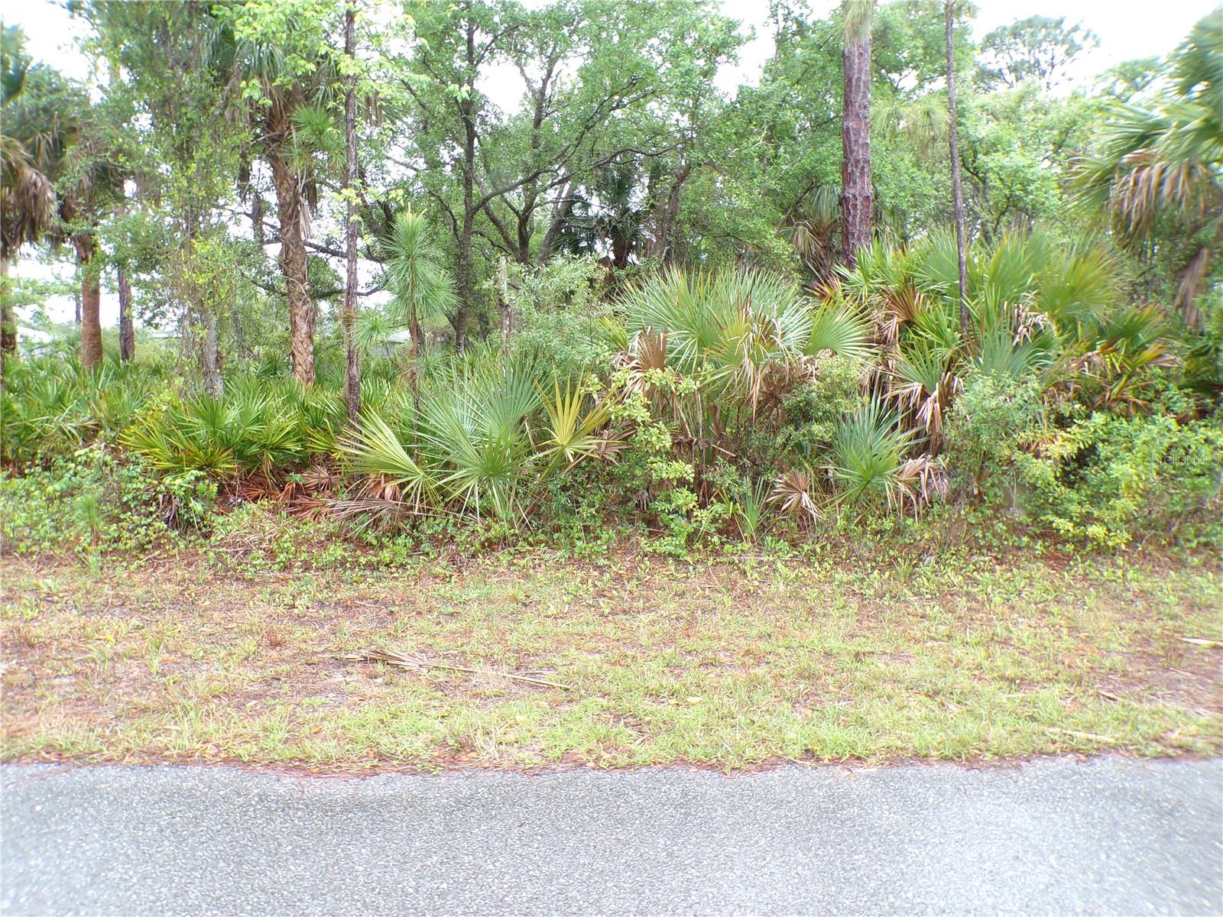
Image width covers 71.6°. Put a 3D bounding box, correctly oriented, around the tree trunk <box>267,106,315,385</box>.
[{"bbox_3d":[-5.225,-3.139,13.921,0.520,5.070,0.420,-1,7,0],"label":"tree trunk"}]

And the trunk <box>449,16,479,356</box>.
[{"bbox_3d":[-2.922,-4.880,16.831,0.500,7.130,0.420,1,7,0],"label":"trunk"}]

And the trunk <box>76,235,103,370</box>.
[{"bbox_3d":[-9.226,-2.401,15.019,0.380,3.070,0.360,2,7,0],"label":"trunk"}]

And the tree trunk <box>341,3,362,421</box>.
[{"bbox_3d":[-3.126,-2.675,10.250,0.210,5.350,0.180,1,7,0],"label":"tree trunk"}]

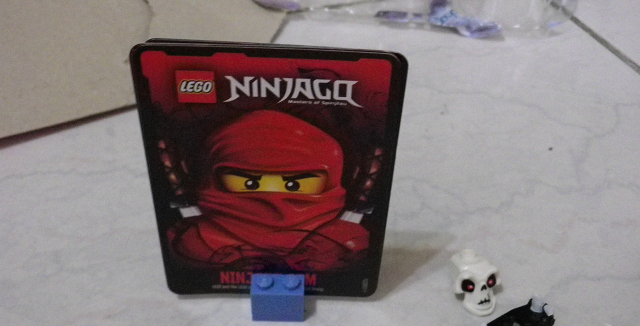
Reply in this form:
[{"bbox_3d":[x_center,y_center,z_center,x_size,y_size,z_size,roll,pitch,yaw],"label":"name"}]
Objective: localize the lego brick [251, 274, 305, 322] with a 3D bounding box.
[{"bbox_3d":[-0.013,0.041,0.231,0.016,0.013,0.008,1,40,-1],"label":"lego brick"}]

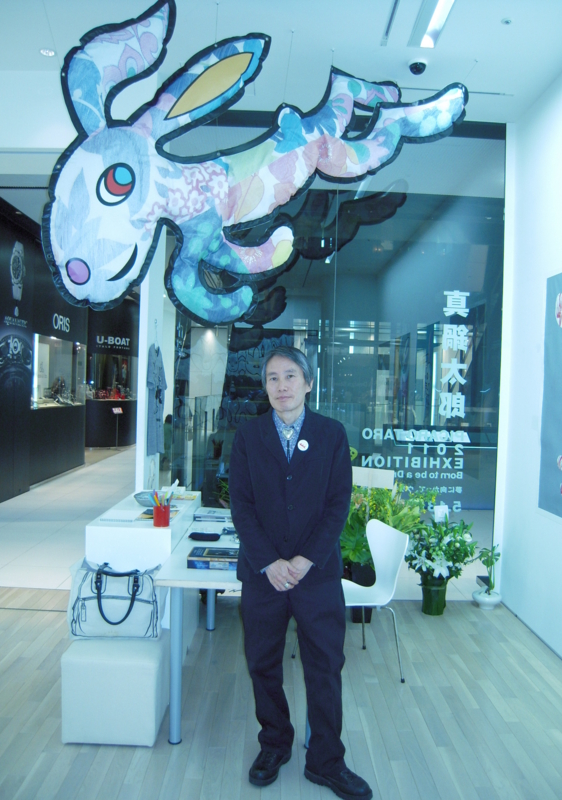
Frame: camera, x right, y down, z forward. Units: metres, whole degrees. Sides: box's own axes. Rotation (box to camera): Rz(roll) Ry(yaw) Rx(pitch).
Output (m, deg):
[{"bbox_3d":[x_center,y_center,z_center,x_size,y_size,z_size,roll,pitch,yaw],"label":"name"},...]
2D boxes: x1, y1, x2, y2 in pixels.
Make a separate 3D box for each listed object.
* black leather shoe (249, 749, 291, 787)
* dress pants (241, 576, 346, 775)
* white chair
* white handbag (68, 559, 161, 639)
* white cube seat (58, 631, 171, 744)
[{"bbox_3d":[-0.036,1.440,2.638,0.110,0.120,0.290,2,1,20],"label":"black leather shoe"},{"bbox_3d":[0.042,1.032,2.606,0.400,0.860,0.270,1,1,-6],"label":"dress pants"},{"bbox_3d":[0.378,1.097,3.587,0.510,0.790,0.480,1,1,-19],"label":"white chair"},{"bbox_3d":[-0.757,0.918,3.024,0.410,0.320,0.180,1,1,-1],"label":"white handbag"},{"bbox_3d":[-0.746,1.280,2.971,0.395,0.390,0.390,1,1,-1],"label":"white cube seat"}]

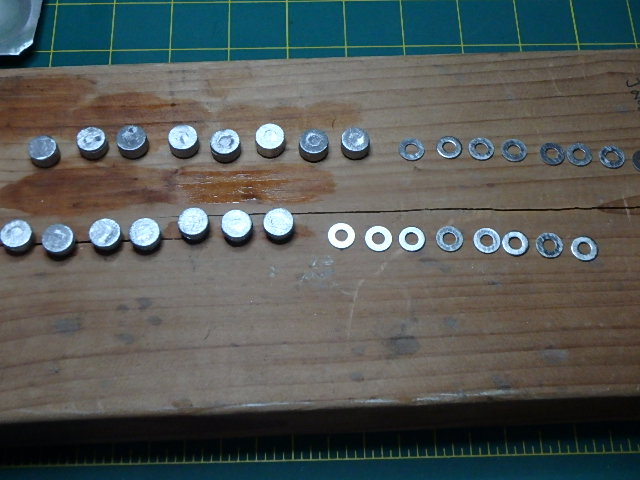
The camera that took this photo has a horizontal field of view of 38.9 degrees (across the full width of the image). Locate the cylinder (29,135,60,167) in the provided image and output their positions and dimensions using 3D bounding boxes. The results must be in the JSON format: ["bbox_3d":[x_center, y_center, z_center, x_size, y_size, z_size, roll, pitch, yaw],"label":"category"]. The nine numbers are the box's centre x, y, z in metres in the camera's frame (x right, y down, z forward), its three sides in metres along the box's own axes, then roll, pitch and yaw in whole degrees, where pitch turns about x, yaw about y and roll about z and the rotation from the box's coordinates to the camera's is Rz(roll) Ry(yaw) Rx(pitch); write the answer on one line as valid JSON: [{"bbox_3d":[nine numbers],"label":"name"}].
[{"bbox_3d":[-0.099,-0.032,0.325,0.010,0.006,0.010,-1,66,-1],"label":"cylinder"}]

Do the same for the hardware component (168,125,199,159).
[{"bbox_3d":[-0.049,-0.035,0.326,0.010,0.007,0.010,-1,66,-1],"label":"hardware component"}]

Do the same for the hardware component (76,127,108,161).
[{"bbox_3d":[-0.082,-0.035,0.327,0.010,0.006,0.010,-1,66,-1],"label":"hardware component"}]

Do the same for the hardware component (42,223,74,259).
[{"bbox_3d":[-0.089,0.001,0.311,0.010,0.006,0.010,-1,66,-1],"label":"hardware component"}]

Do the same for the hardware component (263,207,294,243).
[{"bbox_3d":[-0.014,-0.005,0.313,0.010,0.007,0.010,-1,66,-1],"label":"hardware component"}]

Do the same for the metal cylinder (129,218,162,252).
[{"bbox_3d":[-0.059,-0.001,0.310,0.010,0.007,0.010,-1,66,-1],"label":"metal cylinder"}]

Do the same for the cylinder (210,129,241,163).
[{"bbox_3d":[-0.034,-0.034,0.327,0.010,0.006,0.010,-1,66,-1],"label":"cylinder"}]

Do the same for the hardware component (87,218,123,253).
[{"bbox_3d":[-0.073,-0.001,0.311,0.010,0.006,0.010,-1,66,-1],"label":"hardware component"}]

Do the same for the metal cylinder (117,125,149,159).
[{"bbox_3d":[-0.067,-0.035,0.326,0.011,0.007,0.011,-1,66,-1],"label":"metal cylinder"}]

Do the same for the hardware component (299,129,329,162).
[{"bbox_3d":[-0.002,-0.034,0.327,0.010,0.006,0.010,-1,66,-1],"label":"hardware component"}]

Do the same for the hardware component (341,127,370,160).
[{"bbox_3d":[0.013,-0.035,0.327,0.010,0.006,0.010,-1,66,-1],"label":"hardware component"}]

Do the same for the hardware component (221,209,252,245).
[{"bbox_3d":[-0.028,-0.004,0.312,0.010,0.007,0.010,-1,66,-1],"label":"hardware component"}]

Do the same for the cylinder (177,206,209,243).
[{"bbox_3d":[-0.044,-0.005,0.314,0.010,0.006,0.010,-1,66,-1],"label":"cylinder"}]

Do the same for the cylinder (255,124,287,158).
[{"bbox_3d":[-0.018,-0.036,0.327,0.010,0.007,0.010,-1,66,-1],"label":"cylinder"}]

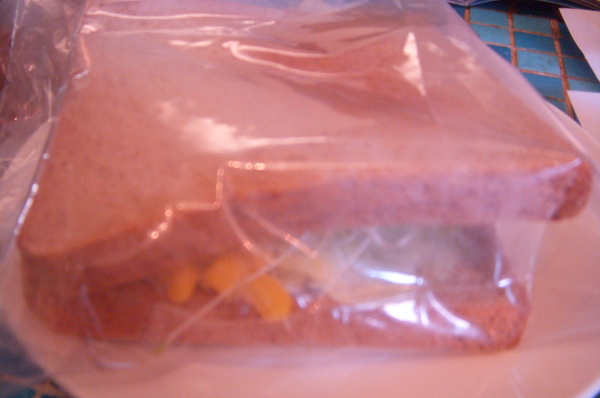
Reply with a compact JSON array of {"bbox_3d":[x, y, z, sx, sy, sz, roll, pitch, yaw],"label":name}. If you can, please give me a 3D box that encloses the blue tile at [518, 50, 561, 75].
[{"bbox_3d":[0.118,-0.066,0.327,0.020,0.005,0.020,11,39,8],"label":"blue tile"}]

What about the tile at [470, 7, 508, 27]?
[{"bbox_3d":[0.105,-0.099,0.368,0.020,0.005,0.020,11,39,8],"label":"tile"}]

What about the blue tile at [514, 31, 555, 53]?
[{"bbox_3d":[0.122,-0.080,0.345,0.020,0.005,0.020,11,39,8],"label":"blue tile"}]

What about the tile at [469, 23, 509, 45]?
[{"bbox_3d":[0.100,-0.085,0.350,0.020,0.005,0.020,11,39,8],"label":"tile"}]

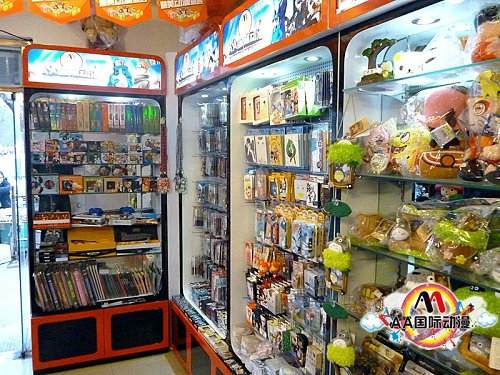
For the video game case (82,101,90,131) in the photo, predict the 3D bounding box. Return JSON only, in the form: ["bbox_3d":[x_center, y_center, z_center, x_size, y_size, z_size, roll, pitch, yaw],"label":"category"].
[{"bbox_3d":[-1.110,-0.475,2.752,0.045,0.192,0.140,-1,5,-21],"label":"video game case"}]

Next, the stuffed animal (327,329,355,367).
[{"bbox_3d":[0.307,0.540,1.356,0.072,0.112,0.091,-3,5,-35],"label":"stuffed animal"}]

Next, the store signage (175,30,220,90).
[{"bbox_3d":[-0.332,-0.772,2.545,0.050,0.228,0.758,-2,5,-28],"label":"store signage"}]

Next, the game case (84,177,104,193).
[{"bbox_3d":[-1.061,-0.011,2.754,0.127,0.118,0.020,-2,6,-22],"label":"game case"}]

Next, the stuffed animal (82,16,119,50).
[{"bbox_3d":[-1.028,-1.049,2.781,0.243,0.239,0.190,-1,5,-21],"label":"stuffed animal"}]

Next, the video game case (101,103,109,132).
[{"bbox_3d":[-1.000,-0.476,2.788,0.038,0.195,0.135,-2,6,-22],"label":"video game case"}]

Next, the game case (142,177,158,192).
[{"bbox_3d":[-0.707,-0.017,2.898,0.120,0.116,0.020,-2,6,-22],"label":"game case"}]

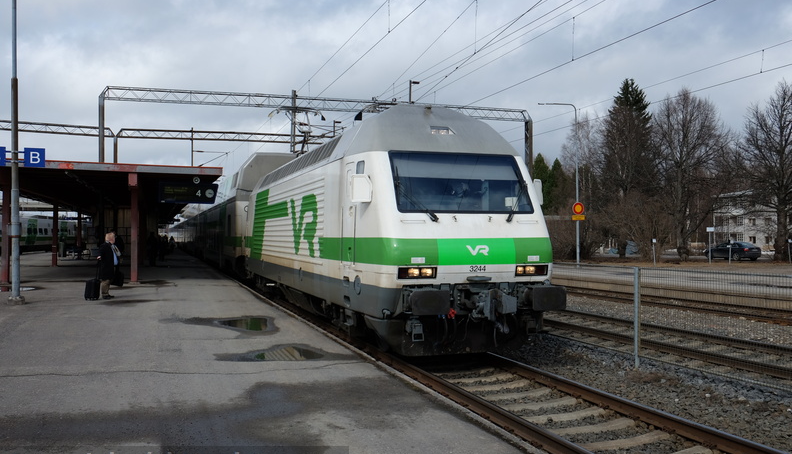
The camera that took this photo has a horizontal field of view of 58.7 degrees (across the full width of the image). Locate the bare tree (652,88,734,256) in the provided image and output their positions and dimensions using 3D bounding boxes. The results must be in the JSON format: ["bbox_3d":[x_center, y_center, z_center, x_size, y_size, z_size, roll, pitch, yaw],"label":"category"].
[{"bbox_3d":[23.034,-4.181,54.500,6.200,13.300,6.200,0,0,-20],"label":"bare tree"}]

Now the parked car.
[{"bbox_3d":[25.300,1.800,53.000,1.780,1.430,4.550,0,0,-18],"label":"parked car"}]

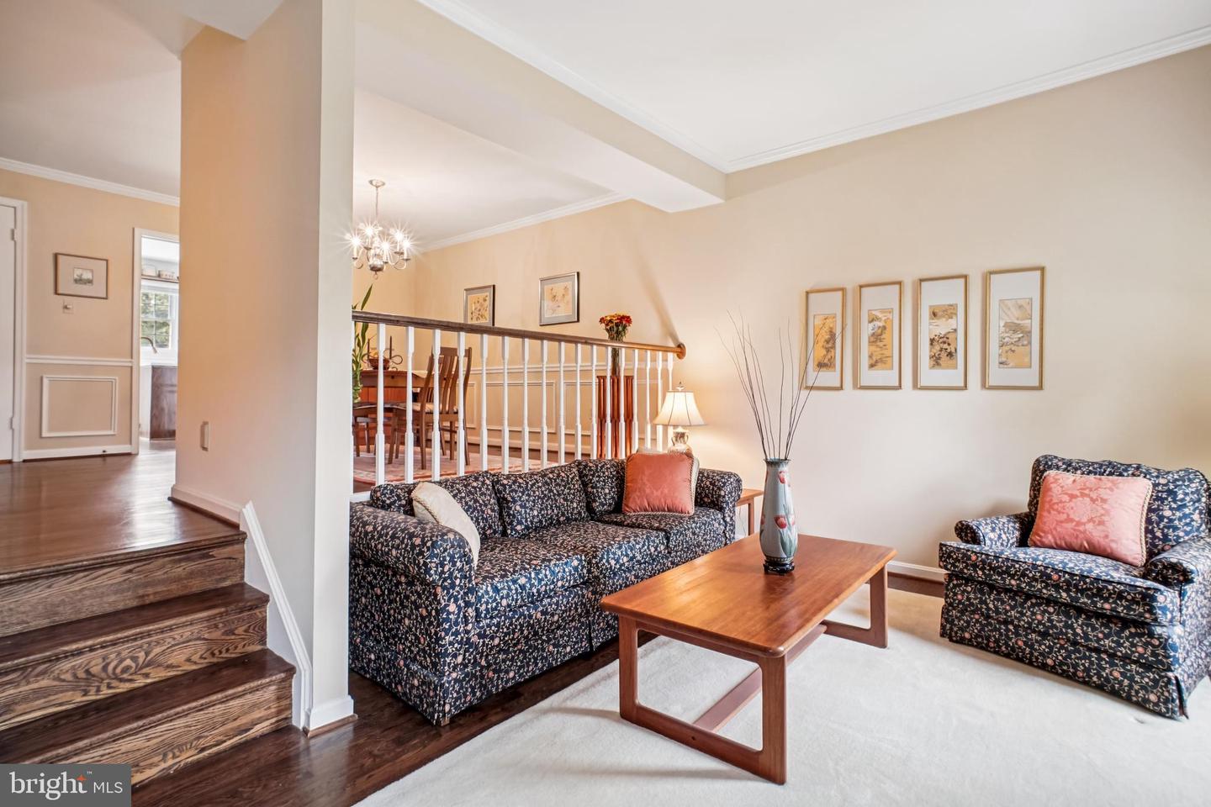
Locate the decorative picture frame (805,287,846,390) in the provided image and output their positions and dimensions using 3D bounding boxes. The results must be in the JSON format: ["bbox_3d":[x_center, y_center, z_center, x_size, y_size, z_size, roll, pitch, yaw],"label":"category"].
[{"bbox_3d":[1.537,-0.450,3.785,0.262,0.690,0.025,1,1,40],"label":"decorative picture frame"}]

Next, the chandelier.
[{"bbox_3d":[-1.945,-1.505,4.600,0.560,0.800,0.560,1,1,42],"label":"chandelier"}]

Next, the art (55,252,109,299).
[{"bbox_3d":[-4.487,-1.089,4.617,0.025,0.347,0.322,1,1,40],"label":"art"}]

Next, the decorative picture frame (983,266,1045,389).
[{"bbox_3d":[2.416,-0.436,3.180,0.272,0.710,0.030,1,1,38],"label":"decorative picture frame"}]

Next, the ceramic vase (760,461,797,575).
[{"bbox_3d":[0.725,0.467,2.242,0.153,0.452,0.153,1,1,41],"label":"ceramic vase"}]

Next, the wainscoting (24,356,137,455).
[{"bbox_3d":[-4.561,0.031,4.671,0.040,0.860,0.680,1,1,42],"label":"wainscoting"}]

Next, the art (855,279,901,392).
[{"bbox_3d":[1.850,-0.450,3.630,0.272,0.710,0.030,1,1,38],"label":"art"}]

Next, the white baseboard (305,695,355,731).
[{"bbox_3d":[-0.960,1.083,1.887,0.145,0.092,0.030,0,1,-45],"label":"white baseboard"}]

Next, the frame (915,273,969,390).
[{"bbox_3d":[2.075,-0.429,3.316,0.257,0.690,0.025,1,1,40],"label":"frame"}]

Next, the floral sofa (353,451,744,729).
[{"bbox_3d":[-0.200,0.754,2.961,0.880,0.770,2.140,1,1,42],"label":"floral sofa"}]

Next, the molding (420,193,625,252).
[{"bbox_3d":[-1.139,-1.944,5.920,3.310,0.080,0.065,1,1,39],"label":"molding"}]

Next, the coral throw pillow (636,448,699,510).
[{"bbox_3d":[0.368,0.496,3.400,0.430,0.410,0.150,1,-13,-2],"label":"coral throw pillow"}]

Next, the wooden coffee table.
[{"bbox_3d":[0.673,0.906,2.208,0.650,0.425,1.310,1,1,40],"label":"wooden coffee table"}]

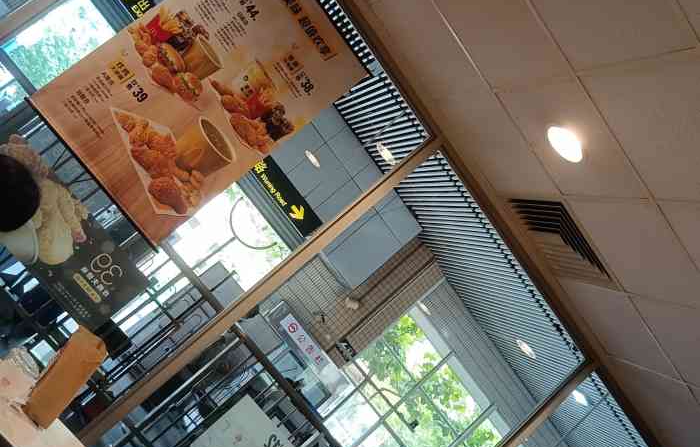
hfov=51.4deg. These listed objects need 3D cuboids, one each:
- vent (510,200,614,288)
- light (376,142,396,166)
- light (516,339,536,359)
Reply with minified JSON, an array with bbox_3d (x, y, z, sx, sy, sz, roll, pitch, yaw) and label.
[{"bbox_3d":[1.081,0.076,3.744,0.540,0.050,0.540,53,-12,-15],"label":"vent"},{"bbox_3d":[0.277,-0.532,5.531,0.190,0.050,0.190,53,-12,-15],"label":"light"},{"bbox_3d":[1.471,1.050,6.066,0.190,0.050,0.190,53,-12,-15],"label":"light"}]

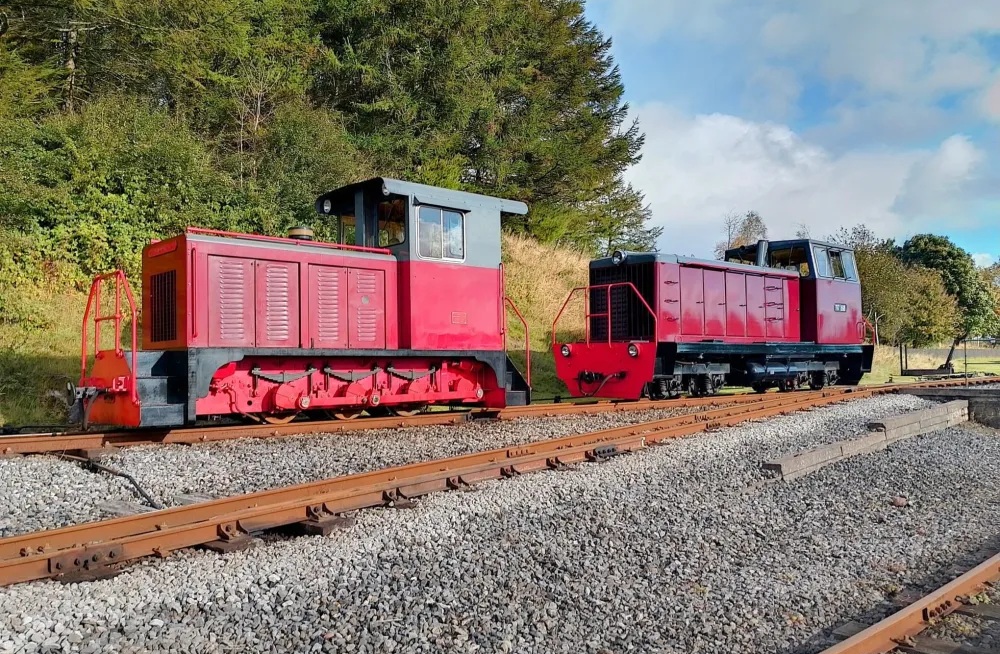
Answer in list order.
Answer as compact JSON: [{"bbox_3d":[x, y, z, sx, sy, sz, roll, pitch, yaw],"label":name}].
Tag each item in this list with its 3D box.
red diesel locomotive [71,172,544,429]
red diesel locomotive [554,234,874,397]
[{"bbox_3d":[-1.908,-0.321,8.606,5.140,2.671,1.626,2,-3,-43],"label":"red diesel locomotive"},{"bbox_3d":[4.164,-0.211,13.719,6.795,2.782,2.152,1,-2,-39],"label":"red diesel locomotive"}]

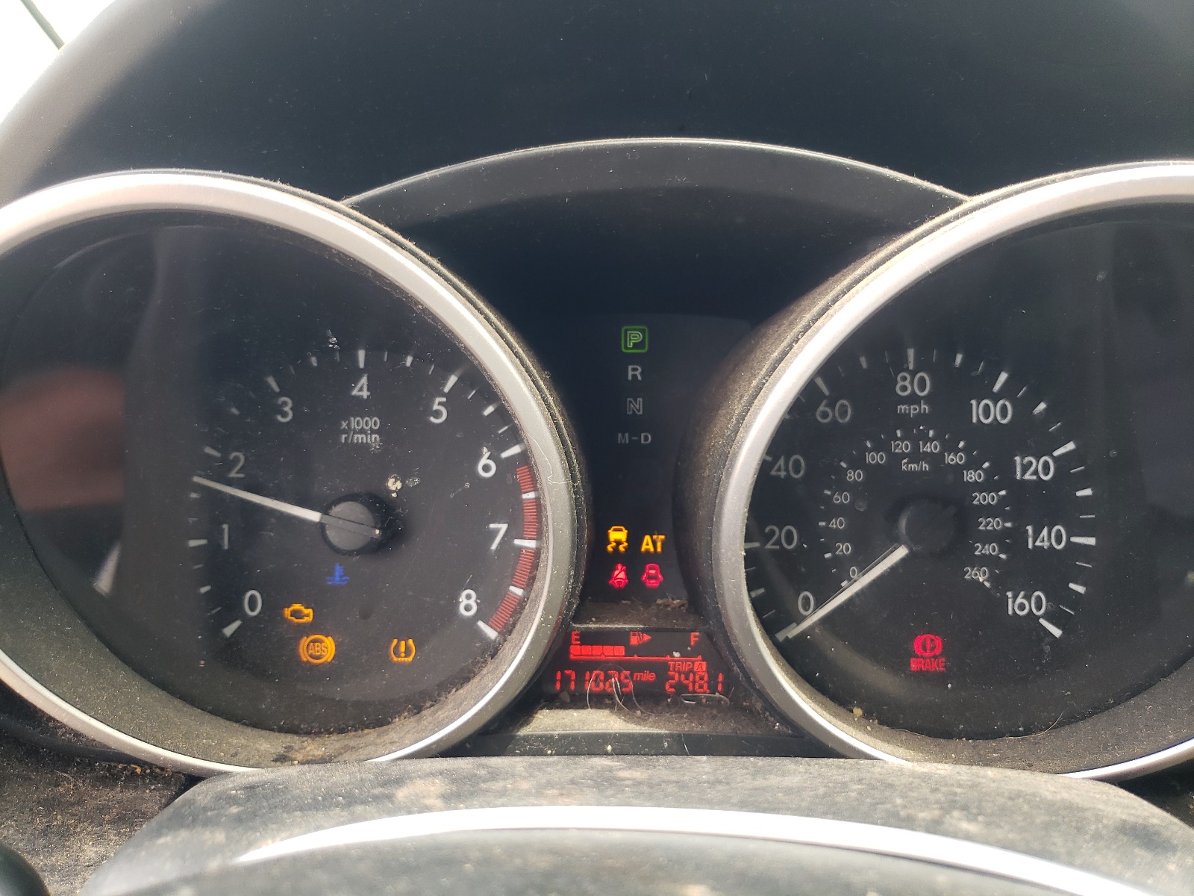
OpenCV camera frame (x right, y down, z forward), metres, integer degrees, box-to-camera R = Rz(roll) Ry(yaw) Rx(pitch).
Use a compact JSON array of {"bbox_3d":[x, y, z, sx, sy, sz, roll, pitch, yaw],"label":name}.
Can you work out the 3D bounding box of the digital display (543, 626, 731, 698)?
[{"bbox_3d":[0.010,0.055,0.233,0.048,0.018,0.007,0,-7,1],"label":"digital display"}]

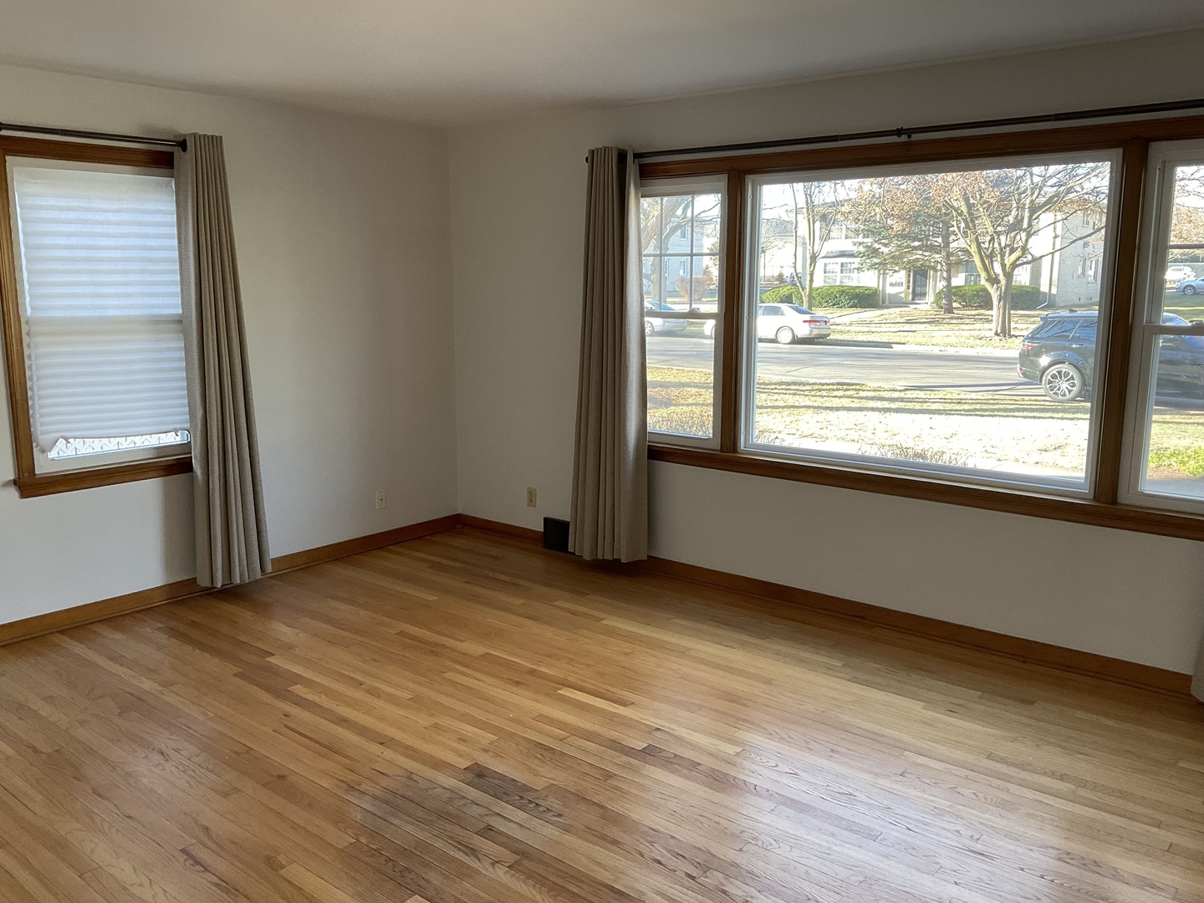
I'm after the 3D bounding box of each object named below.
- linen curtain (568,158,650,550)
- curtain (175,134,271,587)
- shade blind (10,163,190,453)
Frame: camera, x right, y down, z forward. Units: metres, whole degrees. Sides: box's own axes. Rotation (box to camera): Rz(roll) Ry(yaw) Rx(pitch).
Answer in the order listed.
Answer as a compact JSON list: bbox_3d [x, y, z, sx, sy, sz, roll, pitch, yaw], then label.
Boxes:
[{"bbox_3d":[0.018,-0.470,5.240,0.457,2.133,0.172,8,13,39],"label":"linen curtain"},{"bbox_3d":[-1.813,-0.407,4.863,0.149,2.136,0.363,8,13,39],"label":"curtain"},{"bbox_3d":[-2.199,-0.631,4.550,0.050,1.205,0.715,8,13,39],"label":"shade blind"}]

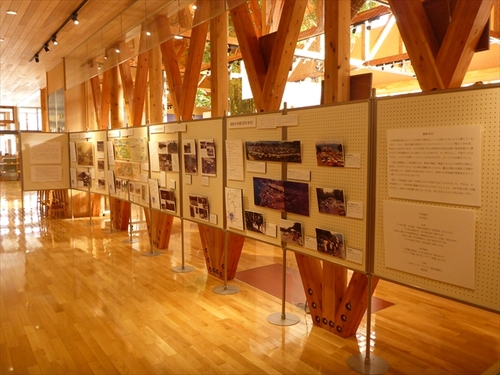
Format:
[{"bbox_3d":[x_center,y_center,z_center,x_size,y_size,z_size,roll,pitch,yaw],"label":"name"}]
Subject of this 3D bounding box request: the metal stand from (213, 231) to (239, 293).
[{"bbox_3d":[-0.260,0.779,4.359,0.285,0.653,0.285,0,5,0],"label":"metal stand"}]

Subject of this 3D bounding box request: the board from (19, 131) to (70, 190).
[{"bbox_3d":[-4.294,-0.543,8.534,0.920,1.200,0.040,-1,6,-15],"label":"board"}]

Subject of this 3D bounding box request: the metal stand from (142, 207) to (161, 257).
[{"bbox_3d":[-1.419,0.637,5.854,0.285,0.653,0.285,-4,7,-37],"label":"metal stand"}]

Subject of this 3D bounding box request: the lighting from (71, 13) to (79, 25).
[{"bbox_3d":[-2.601,-2.508,6.013,0.120,0.170,0.090,-4,7,-37],"label":"lighting"}]

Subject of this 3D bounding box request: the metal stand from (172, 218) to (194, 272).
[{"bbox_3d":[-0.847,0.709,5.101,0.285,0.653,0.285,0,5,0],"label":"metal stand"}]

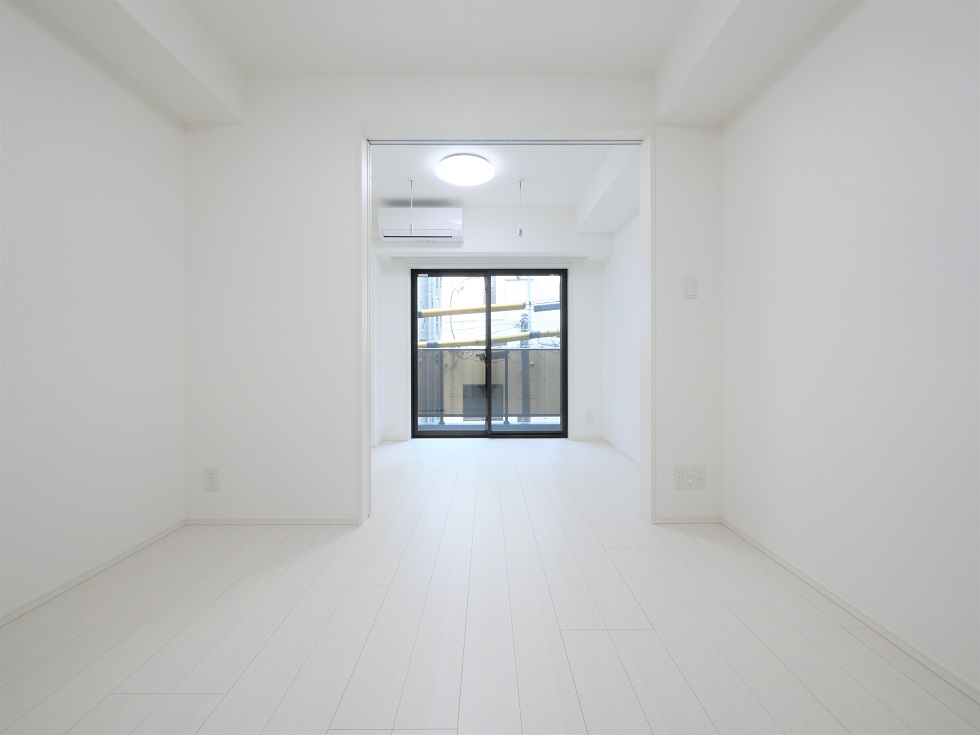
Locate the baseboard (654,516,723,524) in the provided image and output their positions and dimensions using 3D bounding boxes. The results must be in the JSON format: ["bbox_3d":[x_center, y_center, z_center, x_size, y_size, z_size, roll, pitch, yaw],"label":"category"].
[{"bbox_3d":[1.054,0.815,2.105,0.355,0.036,0.012,0,1,0],"label":"baseboard"}]

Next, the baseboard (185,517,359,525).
[{"bbox_3d":[-1.152,0.816,2.095,0.917,0.037,0.012,0,1,0],"label":"baseboard"}]

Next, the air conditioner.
[{"bbox_3d":[-0.650,-1.340,3.780,0.790,0.287,0.235,0,1,0],"label":"air conditioner"}]

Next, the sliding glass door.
[{"bbox_3d":[0.000,-0.150,4.380,1.720,1.860,0.090,0,1,0],"label":"sliding glass door"}]

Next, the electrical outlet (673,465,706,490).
[{"bbox_3d":[1.063,0.584,2.102,0.167,0.125,0.011,0,1,0],"label":"electrical outlet"}]

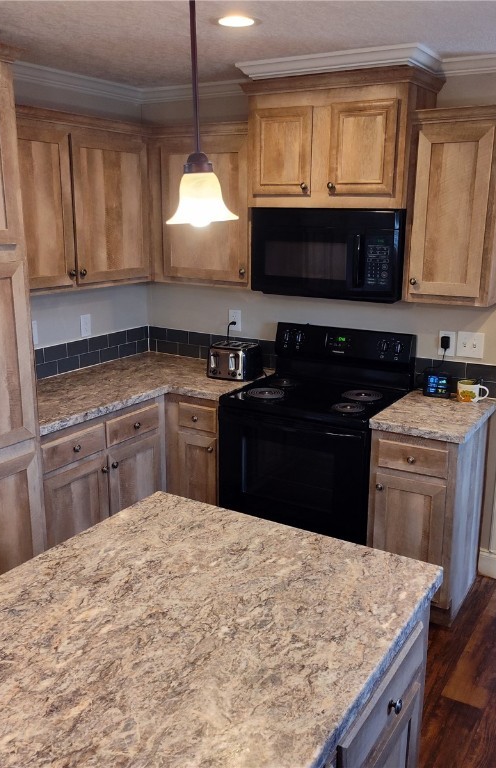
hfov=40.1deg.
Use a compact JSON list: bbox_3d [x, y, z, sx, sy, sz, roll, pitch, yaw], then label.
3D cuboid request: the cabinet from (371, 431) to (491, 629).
[{"bbox_3d":[0.838,0.577,3.142,0.364,0.882,0.612,9,17,30],"label":"cabinet"}]

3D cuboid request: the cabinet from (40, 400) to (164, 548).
[{"bbox_3d":[-0.903,0.505,3.378,0.615,0.871,0.875,9,16,30],"label":"cabinet"}]

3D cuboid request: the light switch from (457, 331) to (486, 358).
[{"bbox_3d":[1.055,-0.184,3.229,0.120,0.117,0.013,9,16,30],"label":"light switch"}]

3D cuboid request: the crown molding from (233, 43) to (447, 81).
[{"bbox_3d":[0.409,-1.382,3.008,0.826,0.063,0.418,9,17,30],"label":"crown molding"}]

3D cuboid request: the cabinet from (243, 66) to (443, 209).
[{"bbox_3d":[0.417,-1.108,3.177,0.860,0.562,0.385,9,16,30],"label":"cabinet"}]

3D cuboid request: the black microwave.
[{"bbox_3d":[0.425,-0.635,3.281,0.754,0.392,0.395,9,16,30],"label":"black microwave"}]

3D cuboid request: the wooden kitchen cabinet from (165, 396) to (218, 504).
[{"bbox_3d":[-0.112,0.426,3.704,0.333,0.882,0.612,9,17,30],"label":"wooden kitchen cabinet"}]

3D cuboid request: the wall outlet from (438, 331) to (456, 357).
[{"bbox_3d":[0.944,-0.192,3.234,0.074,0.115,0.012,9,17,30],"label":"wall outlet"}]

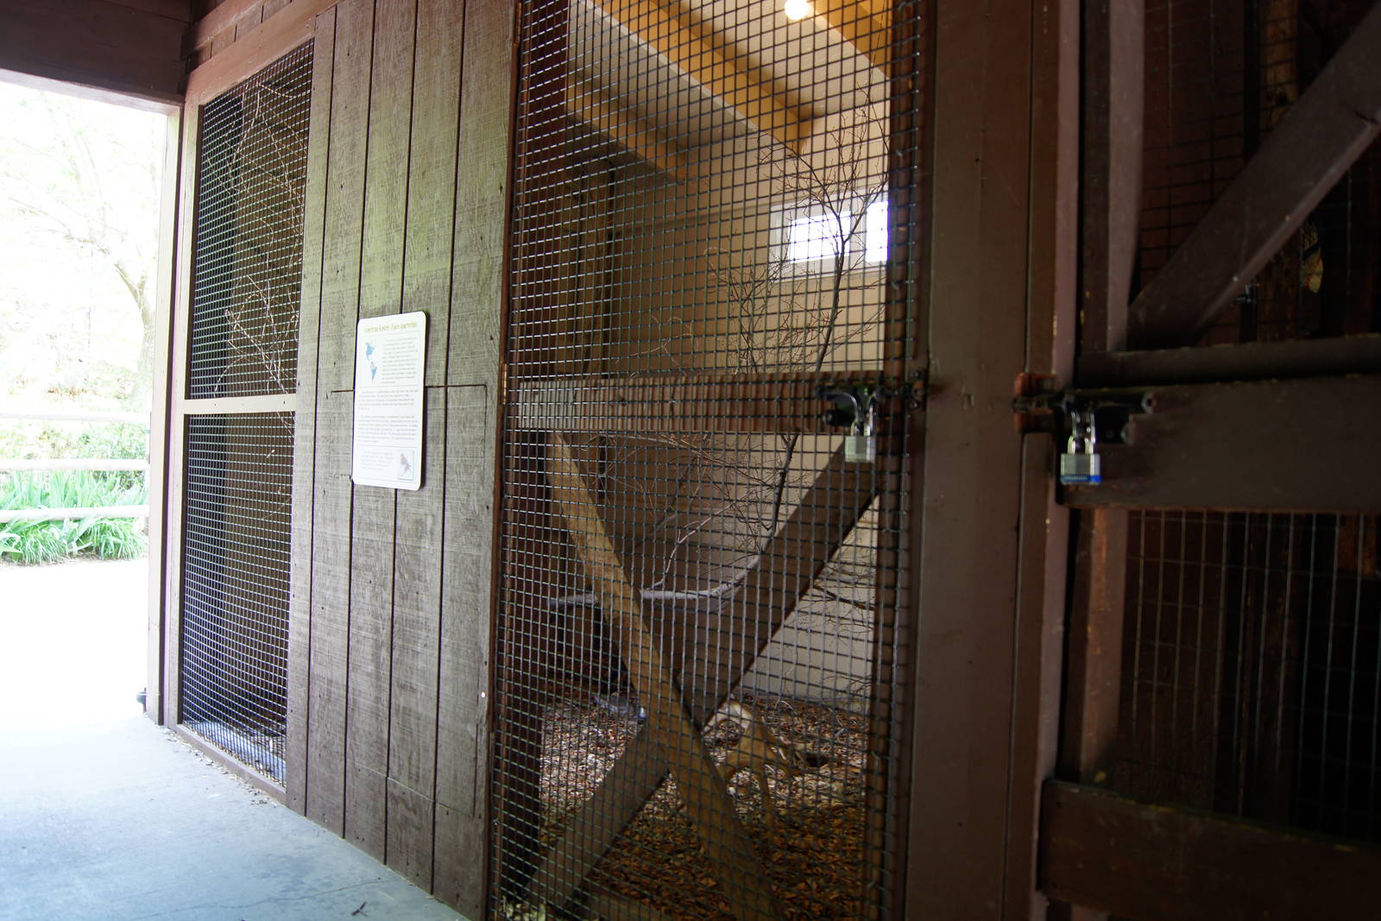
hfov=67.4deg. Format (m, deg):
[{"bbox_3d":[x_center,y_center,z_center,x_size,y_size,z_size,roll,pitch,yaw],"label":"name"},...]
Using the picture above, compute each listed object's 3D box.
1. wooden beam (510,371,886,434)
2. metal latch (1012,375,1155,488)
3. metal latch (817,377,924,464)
[{"bbox_3d":[-0.020,-0.090,1.701,0.038,0.087,0.851,2,0,-45],"label":"wooden beam"},{"bbox_3d":[0.433,-0.035,1.166,0.052,0.128,0.167,2,0,-45],"label":"metal latch"},{"bbox_3d":[0.228,-0.054,1.381,0.052,0.117,0.165,2,0,-45],"label":"metal latch"}]

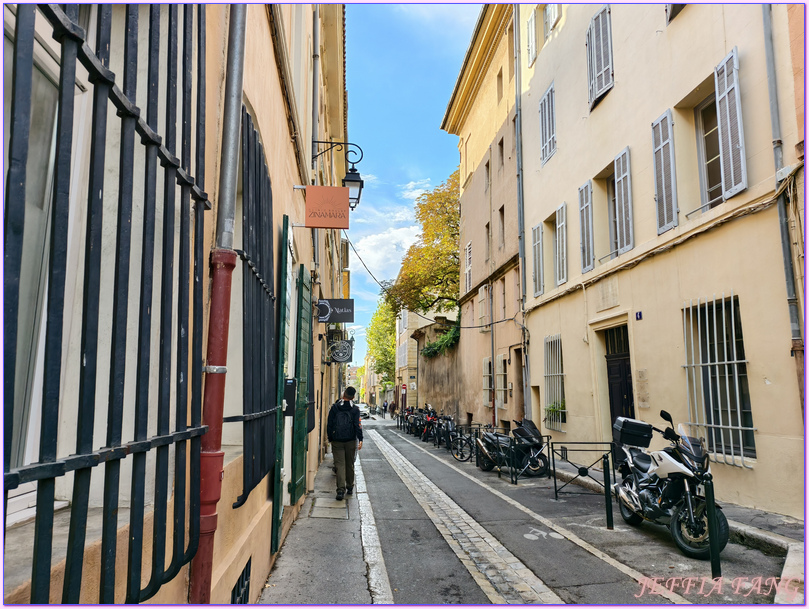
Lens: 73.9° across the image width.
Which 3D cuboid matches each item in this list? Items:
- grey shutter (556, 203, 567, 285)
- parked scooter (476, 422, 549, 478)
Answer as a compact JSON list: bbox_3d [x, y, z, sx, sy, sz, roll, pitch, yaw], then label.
[{"bbox_3d":[4.595,-1.738,15.673,0.055,2.370,0.630,2,-10,-5],"label":"grey shutter"},{"bbox_3d":[2.386,3.164,12.206,2.100,1.280,0.780,-9,-13,44],"label":"parked scooter"}]

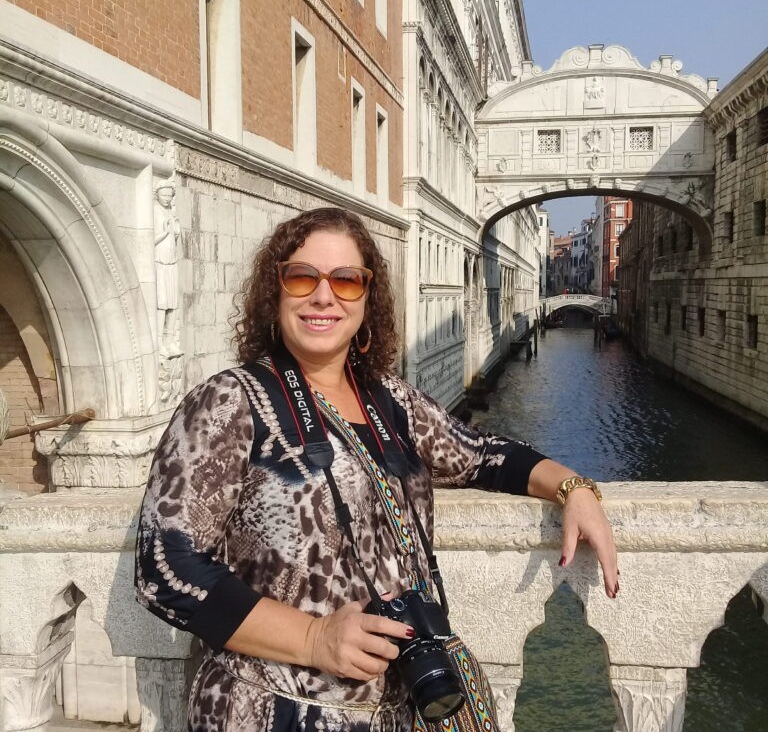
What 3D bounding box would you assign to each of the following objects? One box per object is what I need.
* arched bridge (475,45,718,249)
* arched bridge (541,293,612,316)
[{"bbox_3d":[10.274,-10.557,45.404,11.191,9.587,3.700,1,5,11],"label":"arched bridge"},{"bbox_3d":[26.419,-8.329,126.223,9.796,3.307,4.500,1,5,11],"label":"arched bridge"}]

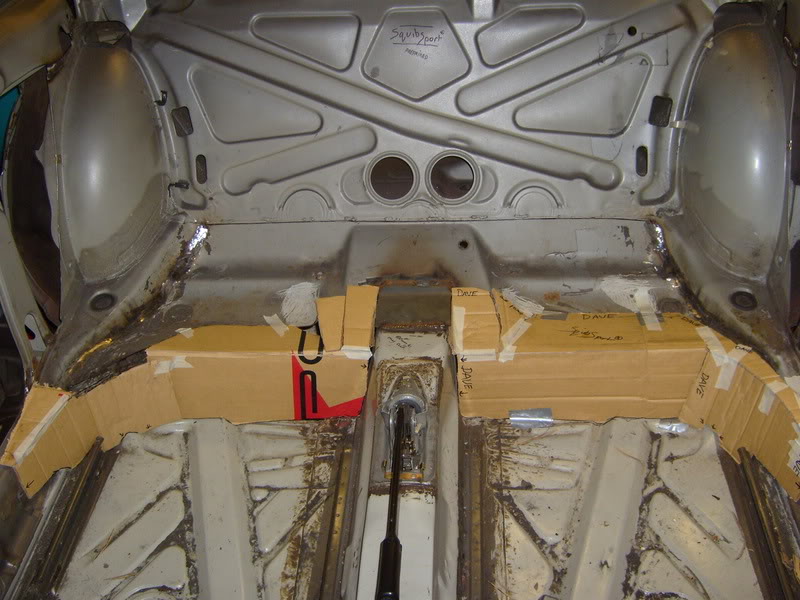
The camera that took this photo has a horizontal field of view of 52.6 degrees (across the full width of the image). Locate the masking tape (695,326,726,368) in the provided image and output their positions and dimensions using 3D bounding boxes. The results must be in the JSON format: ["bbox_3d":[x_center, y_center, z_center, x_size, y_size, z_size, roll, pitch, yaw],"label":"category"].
[{"bbox_3d":[0.535,0.080,1.393,0.032,0.025,0.085,-4,38,-4],"label":"masking tape"}]

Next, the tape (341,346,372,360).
[{"bbox_3d":[-0.075,0.093,1.400,0.055,0.020,0.016,0,38,2],"label":"tape"}]

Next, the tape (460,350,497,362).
[{"bbox_3d":[0.136,0.098,1.399,0.062,0.018,0.014,0,38,2],"label":"tape"}]

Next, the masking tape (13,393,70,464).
[{"bbox_3d":[-0.570,0.204,1.285,0.040,0.035,0.150,7,39,10],"label":"masking tape"}]

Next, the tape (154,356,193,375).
[{"bbox_3d":[-0.397,0.115,1.417,0.066,0.035,0.012,0,38,2],"label":"tape"}]

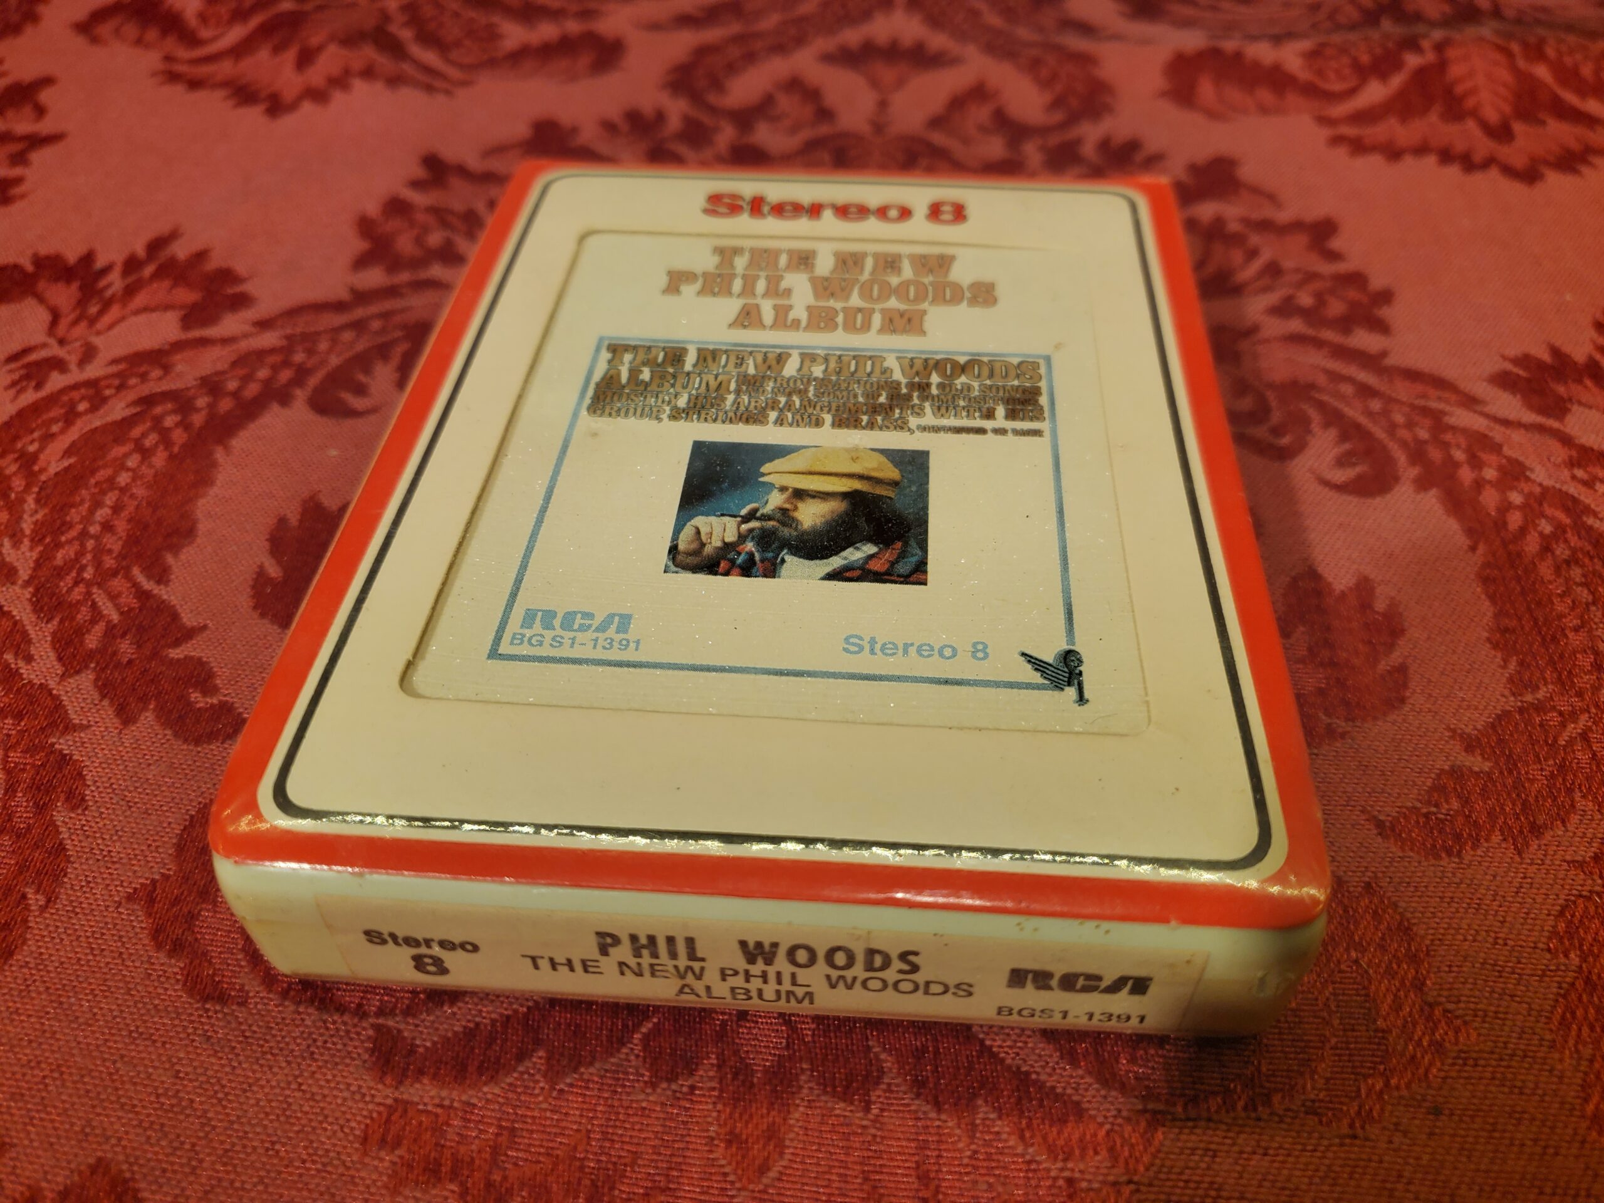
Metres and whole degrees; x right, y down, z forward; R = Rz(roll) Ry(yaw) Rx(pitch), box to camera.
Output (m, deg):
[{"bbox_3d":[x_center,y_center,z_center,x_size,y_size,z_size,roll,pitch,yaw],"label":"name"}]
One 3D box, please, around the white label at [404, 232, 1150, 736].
[{"bbox_3d":[0.000,-0.020,0.145,0.073,0.002,0.086,3,47,4],"label":"white label"}]

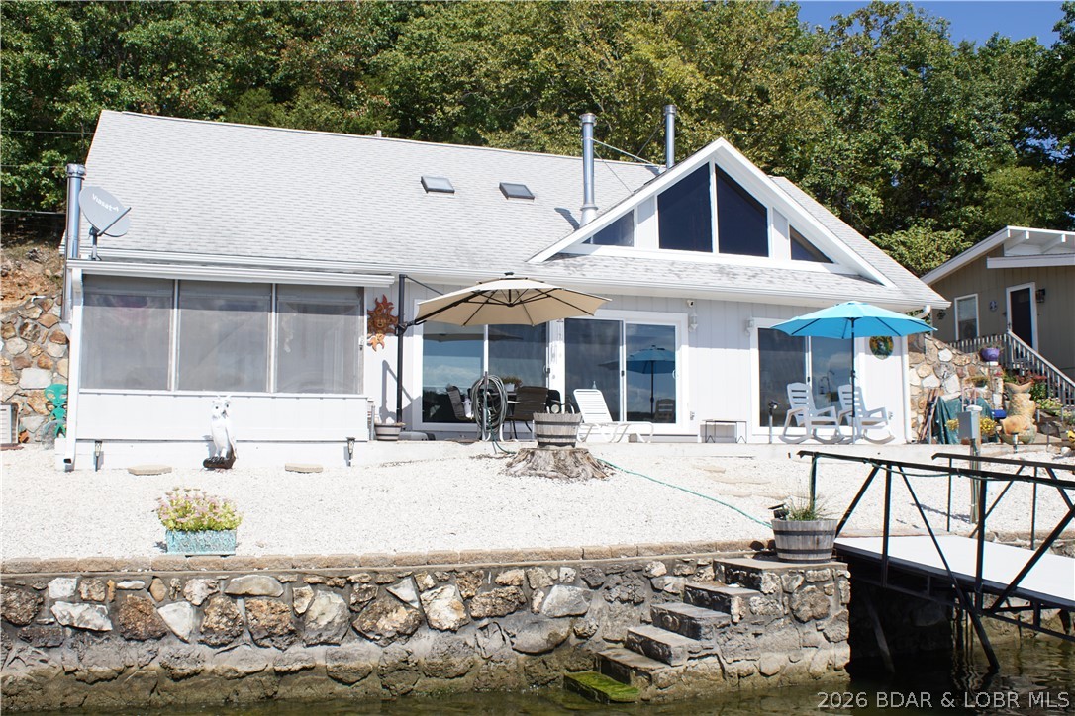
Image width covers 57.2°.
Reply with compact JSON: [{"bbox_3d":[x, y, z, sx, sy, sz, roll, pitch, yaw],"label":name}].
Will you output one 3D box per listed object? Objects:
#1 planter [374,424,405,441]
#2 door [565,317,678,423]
[{"bbox_3d":[-2.053,1.057,13.661,0.400,0.245,0.400,2,-6,-17],"label":"planter"},{"bbox_3d":[1.528,0.243,17.894,2.280,2.000,0.120,2,-6,-19],"label":"door"}]

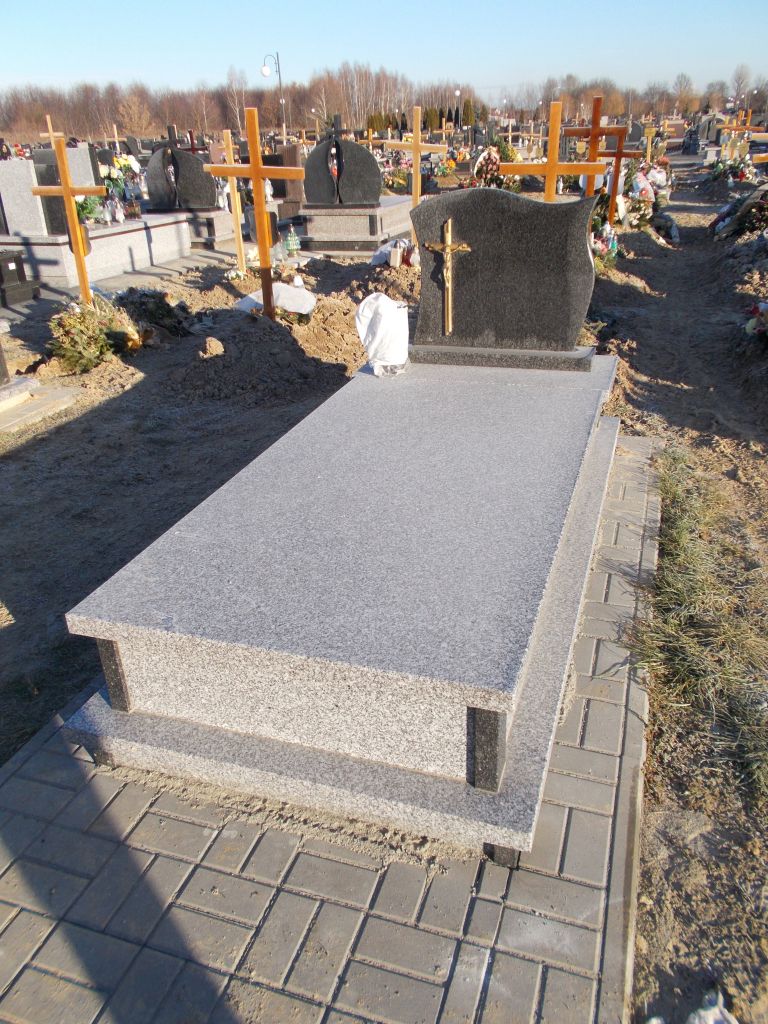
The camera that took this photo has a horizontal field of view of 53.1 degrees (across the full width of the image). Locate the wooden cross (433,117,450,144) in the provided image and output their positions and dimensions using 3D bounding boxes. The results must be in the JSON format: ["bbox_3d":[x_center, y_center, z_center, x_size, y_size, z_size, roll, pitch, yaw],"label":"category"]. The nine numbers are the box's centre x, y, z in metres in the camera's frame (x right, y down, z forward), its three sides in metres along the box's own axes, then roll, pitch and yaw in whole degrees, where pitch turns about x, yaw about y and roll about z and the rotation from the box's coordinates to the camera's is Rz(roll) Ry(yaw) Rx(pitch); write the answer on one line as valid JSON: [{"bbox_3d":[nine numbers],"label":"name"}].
[{"bbox_3d":[2.039,-12.649,26.192,0.711,1.370,0.091,7,28,18],"label":"wooden cross"}]

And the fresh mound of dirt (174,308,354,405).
[{"bbox_3d":[-0.752,-1.100,5.234,1.218,0.345,1.218,7,28,18],"label":"fresh mound of dirt"}]

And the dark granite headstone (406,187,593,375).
[{"bbox_3d":[0.545,-1.077,3.559,0.883,0.792,0.183,6,28,18],"label":"dark granite headstone"}]

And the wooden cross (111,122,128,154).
[{"bbox_3d":[-8.145,-11.167,23.655,0.711,1.370,0.091,7,28,18],"label":"wooden cross"}]

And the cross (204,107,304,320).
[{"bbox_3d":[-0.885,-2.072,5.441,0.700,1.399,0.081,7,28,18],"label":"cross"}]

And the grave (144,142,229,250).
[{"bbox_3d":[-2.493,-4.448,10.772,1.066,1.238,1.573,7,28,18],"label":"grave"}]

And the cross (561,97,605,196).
[{"bbox_3d":[2.297,-3.752,8.514,0.751,1.485,0.091,7,28,18],"label":"cross"}]

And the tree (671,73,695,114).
[{"bbox_3d":[78.859,-110.061,202.506,5.793,9.958,5.529,7,28,18],"label":"tree"}]

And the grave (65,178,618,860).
[{"bbox_3d":[0.147,-0.396,2.696,1.218,1.188,2.659,6,28,18],"label":"grave"}]

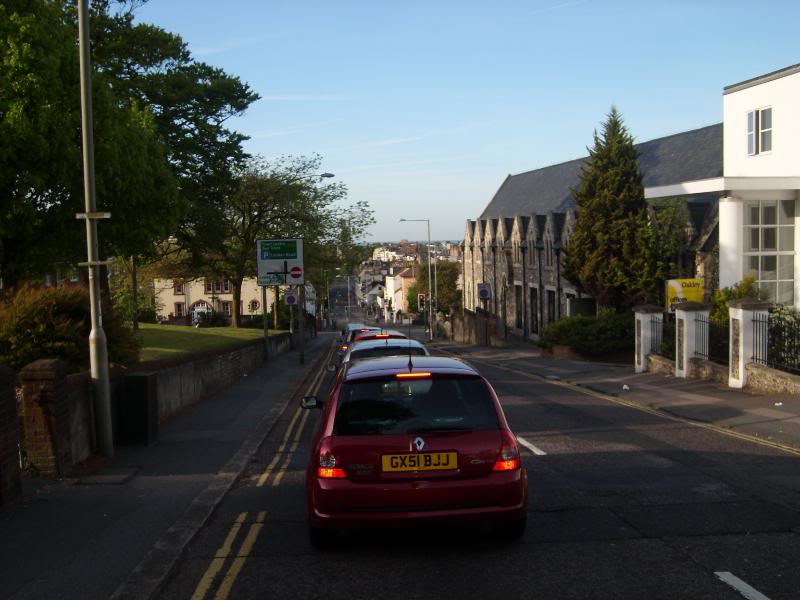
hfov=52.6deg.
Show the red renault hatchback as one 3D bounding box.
[{"bbox_3d":[0.035,1.205,7.460,1.700,1.420,3.810,-2,-2,-4],"label":"red renault hatchback"}]

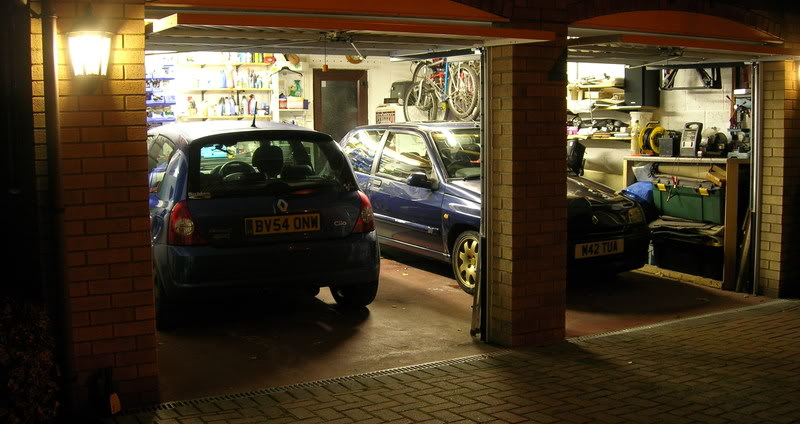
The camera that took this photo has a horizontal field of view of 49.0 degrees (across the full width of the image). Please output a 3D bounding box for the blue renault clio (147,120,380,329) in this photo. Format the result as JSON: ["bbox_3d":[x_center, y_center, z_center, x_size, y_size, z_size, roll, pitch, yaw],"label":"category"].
[{"bbox_3d":[-1.633,-0.070,7.235,1.640,1.420,3.810,-4,7,-30],"label":"blue renault clio"}]

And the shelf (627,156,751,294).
[{"bbox_3d":[2.570,0.050,7.420,0.580,1.030,1.420,-4,7,-28],"label":"shelf"}]

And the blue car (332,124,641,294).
[{"bbox_3d":[0.648,-0.192,8.246,1.640,1.400,3.710,-4,7,-30],"label":"blue car"}]

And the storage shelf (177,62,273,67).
[{"bbox_3d":[-2.119,-1.800,10.737,1.200,0.050,0.250,-4,7,-28],"label":"storage shelf"}]

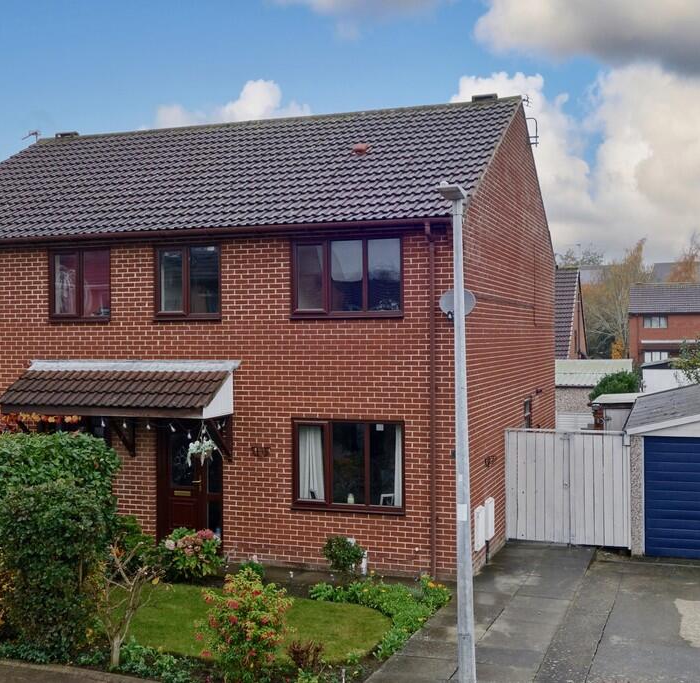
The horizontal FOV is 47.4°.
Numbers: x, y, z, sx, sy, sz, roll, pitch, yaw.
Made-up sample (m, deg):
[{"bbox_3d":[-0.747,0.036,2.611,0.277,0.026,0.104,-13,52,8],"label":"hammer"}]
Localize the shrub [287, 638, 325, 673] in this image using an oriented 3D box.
[{"bbox_3d":[-0.469,3.311,8.400,0.400,0.320,0.360,0,0,0],"label":"shrub"}]

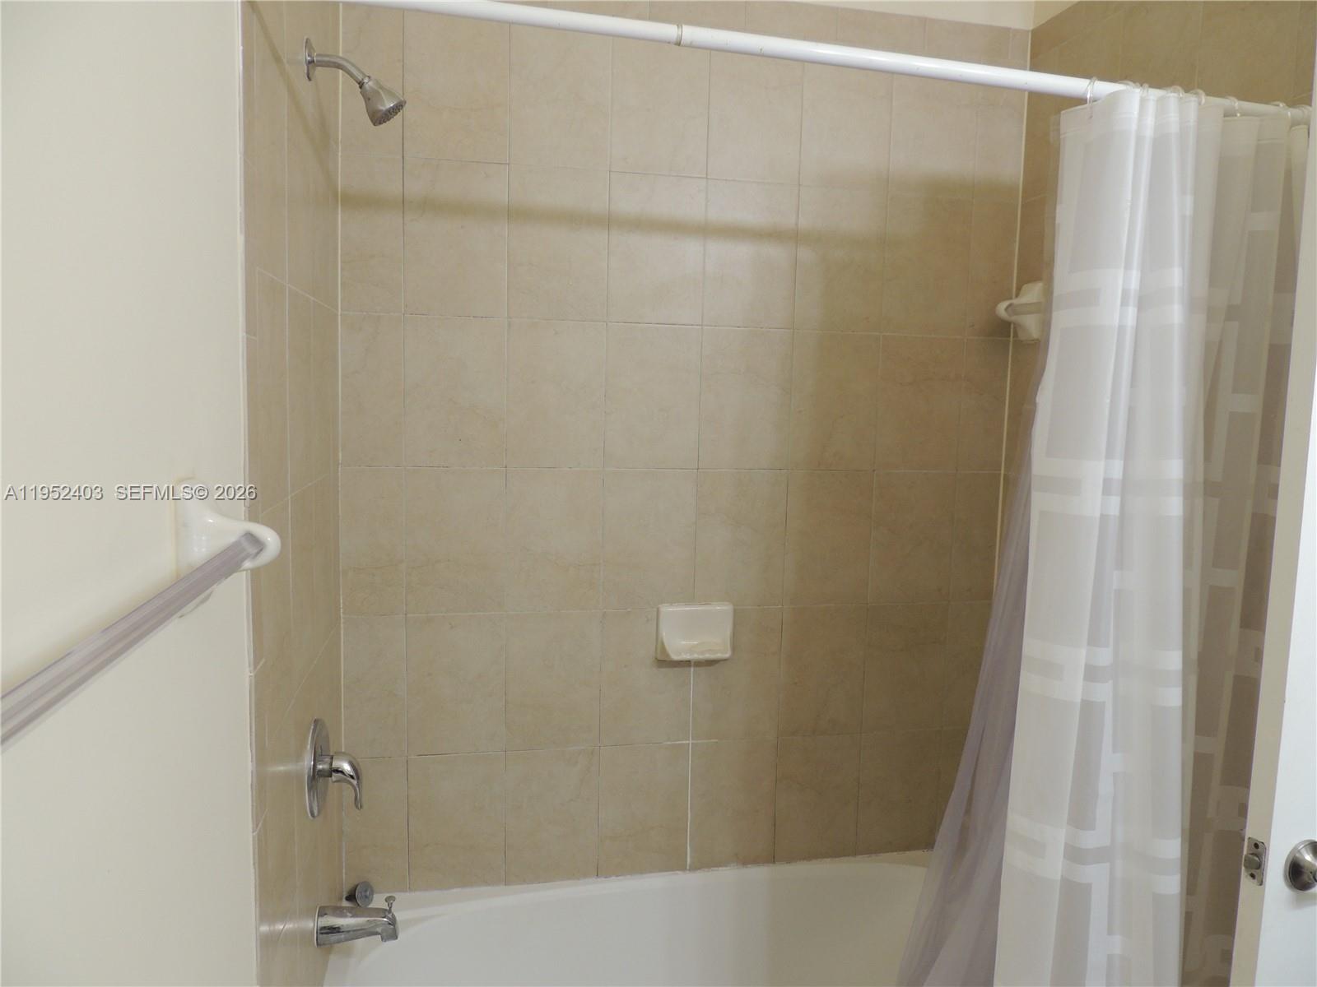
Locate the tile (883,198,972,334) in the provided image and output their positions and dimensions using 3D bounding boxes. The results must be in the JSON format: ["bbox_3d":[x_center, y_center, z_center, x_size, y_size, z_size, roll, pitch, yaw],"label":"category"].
[{"bbox_3d":[0.596,-0.504,2.025,0.202,0.303,0.010,0,6,-11],"label":"tile"}]

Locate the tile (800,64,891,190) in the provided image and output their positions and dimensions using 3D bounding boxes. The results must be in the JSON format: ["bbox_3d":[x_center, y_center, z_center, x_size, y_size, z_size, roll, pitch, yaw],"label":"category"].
[{"bbox_3d":[0.408,-0.818,1.976,0.204,0.306,0.010,0,6,-11],"label":"tile"}]

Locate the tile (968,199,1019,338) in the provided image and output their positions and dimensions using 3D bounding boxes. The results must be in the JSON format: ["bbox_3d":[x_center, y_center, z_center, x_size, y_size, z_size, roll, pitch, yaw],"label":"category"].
[{"bbox_3d":[0.753,-0.505,2.063,0.112,0.303,0.010,0,6,-12],"label":"tile"}]

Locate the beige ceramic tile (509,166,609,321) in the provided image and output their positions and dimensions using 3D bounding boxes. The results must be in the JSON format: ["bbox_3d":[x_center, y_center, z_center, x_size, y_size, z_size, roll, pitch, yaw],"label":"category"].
[{"bbox_3d":[-0.203,-0.506,1.865,0.201,0.302,0.009,0,7,-12],"label":"beige ceramic tile"}]

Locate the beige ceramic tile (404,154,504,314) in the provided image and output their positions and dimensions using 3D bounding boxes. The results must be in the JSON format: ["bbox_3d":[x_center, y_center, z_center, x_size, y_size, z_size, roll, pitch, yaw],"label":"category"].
[{"bbox_3d":[-0.403,-0.507,1.823,0.202,0.303,0.010,0,6,-11],"label":"beige ceramic tile"}]

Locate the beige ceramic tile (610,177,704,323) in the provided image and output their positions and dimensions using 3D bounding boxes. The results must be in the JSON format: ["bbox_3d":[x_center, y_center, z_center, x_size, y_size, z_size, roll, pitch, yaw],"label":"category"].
[{"bbox_3d":[-0.003,-0.507,1.906,0.202,0.303,0.009,0,6,-11],"label":"beige ceramic tile"}]

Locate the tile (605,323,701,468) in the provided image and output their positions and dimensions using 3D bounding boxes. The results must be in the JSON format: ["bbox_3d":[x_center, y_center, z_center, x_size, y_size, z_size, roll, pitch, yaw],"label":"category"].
[{"bbox_3d":[-0.010,-0.204,1.941,0.202,0.303,0.010,0,6,-12],"label":"tile"}]

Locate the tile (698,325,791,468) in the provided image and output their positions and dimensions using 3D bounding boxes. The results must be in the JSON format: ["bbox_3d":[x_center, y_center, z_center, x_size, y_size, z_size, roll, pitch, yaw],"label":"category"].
[{"bbox_3d":[0.191,-0.205,2.002,0.204,0.306,0.010,0,6,-11],"label":"tile"}]

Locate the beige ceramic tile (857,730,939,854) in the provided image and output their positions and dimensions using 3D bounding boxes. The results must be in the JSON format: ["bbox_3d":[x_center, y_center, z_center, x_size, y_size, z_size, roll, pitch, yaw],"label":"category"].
[{"bbox_3d":[0.567,0.707,2.160,0.202,0.300,0.009,0,6,-11],"label":"beige ceramic tile"}]

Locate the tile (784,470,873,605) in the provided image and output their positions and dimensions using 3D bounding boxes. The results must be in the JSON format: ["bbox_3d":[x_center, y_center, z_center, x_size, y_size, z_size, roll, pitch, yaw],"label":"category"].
[{"bbox_3d":[0.381,0.102,2.055,0.201,0.302,0.009,0,7,-12],"label":"tile"}]

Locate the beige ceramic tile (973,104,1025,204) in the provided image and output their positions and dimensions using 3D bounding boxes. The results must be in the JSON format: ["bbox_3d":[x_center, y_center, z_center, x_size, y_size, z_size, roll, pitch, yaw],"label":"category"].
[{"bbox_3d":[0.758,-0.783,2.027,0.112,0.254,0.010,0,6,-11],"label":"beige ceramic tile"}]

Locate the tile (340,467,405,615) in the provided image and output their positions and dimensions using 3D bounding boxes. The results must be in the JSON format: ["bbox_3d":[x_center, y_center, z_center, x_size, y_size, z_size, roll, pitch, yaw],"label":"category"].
[{"bbox_3d":[-0.585,0.100,1.881,0.125,0.306,0.010,0,6,-11],"label":"tile"}]

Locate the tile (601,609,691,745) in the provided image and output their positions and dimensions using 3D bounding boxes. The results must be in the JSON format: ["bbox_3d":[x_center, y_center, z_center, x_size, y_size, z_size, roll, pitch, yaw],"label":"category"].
[{"bbox_3d":[-0.025,0.404,2.006,0.202,0.303,0.009,0,6,-11],"label":"tile"}]

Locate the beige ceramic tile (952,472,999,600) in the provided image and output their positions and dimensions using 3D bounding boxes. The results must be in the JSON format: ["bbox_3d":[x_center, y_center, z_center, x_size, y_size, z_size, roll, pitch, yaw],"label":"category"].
[{"bbox_3d":[0.745,0.102,2.147,0.113,0.306,0.010,0,6,-11],"label":"beige ceramic tile"}]

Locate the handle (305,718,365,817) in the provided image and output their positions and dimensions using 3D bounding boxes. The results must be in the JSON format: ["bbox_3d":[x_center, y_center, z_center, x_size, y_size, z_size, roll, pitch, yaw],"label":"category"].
[{"bbox_3d":[-0.546,0.467,1.562,0.079,0.164,0.164,0,6,-11],"label":"handle"}]

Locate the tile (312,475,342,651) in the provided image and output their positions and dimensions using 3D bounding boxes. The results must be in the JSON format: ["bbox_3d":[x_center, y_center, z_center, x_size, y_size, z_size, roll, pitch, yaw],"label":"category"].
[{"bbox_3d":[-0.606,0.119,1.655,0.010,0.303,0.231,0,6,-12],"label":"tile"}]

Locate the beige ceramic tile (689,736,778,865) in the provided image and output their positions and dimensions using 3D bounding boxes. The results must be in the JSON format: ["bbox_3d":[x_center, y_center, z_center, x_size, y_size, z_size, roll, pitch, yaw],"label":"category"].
[{"bbox_3d":[0.167,0.706,2.080,0.202,0.300,0.009,0,6,-11],"label":"beige ceramic tile"}]

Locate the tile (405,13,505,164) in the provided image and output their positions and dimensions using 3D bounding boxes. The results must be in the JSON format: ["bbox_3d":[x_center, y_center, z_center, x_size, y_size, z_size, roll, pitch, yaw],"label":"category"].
[{"bbox_3d":[-0.396,-0.811,1.792,0.202,0.303,0.009,0,6,-11],"label":"tile"}]

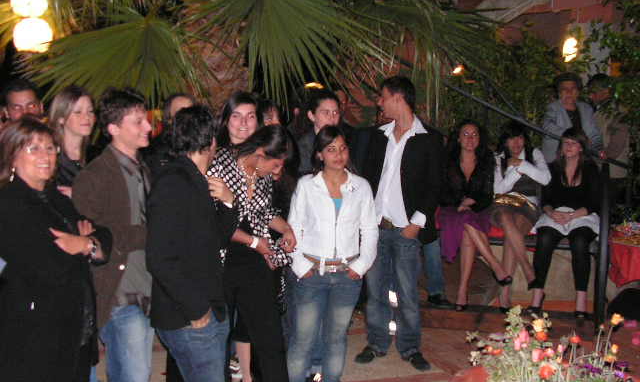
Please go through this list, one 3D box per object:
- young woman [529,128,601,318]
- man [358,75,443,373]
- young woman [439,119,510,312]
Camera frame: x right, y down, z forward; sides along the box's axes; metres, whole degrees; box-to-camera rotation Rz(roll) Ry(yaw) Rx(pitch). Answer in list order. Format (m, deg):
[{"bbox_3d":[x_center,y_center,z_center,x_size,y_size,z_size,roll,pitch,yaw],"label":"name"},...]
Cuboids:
[{"bbox_3d":[1.851,0.192,6.133,0.500,1.310,0.760,2,6,20],"label":"young woman"},{"bbox_3d":[0.525,0.188,5.308,0.540,1.830,0.360,1,6,14],"label":"man"},{"bbox_3d":[1.191,0.153,6.269,0.520,1.340,0.800,2,6,16],"label":"young woman"}]

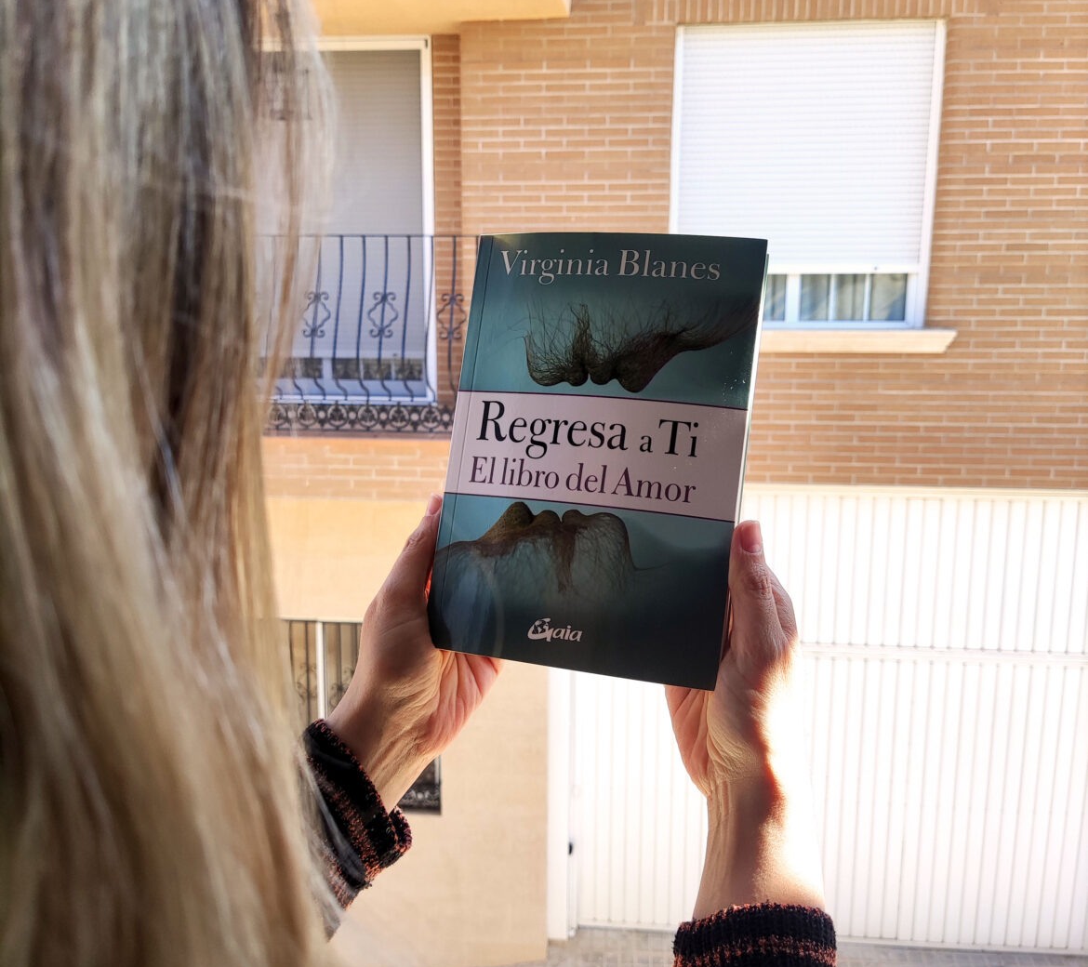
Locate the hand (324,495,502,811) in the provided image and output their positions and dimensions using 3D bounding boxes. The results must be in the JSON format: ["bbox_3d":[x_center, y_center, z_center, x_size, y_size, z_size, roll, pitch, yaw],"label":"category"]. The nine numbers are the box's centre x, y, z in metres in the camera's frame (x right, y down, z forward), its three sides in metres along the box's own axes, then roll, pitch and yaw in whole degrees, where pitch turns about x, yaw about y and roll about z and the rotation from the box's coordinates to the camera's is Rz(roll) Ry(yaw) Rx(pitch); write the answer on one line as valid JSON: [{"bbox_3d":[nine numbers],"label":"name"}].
[{"bbox_3d":[-0.055,0.079,0.538,0.082,0.155,0.075,29,-15,-10],"label":"hand"}]

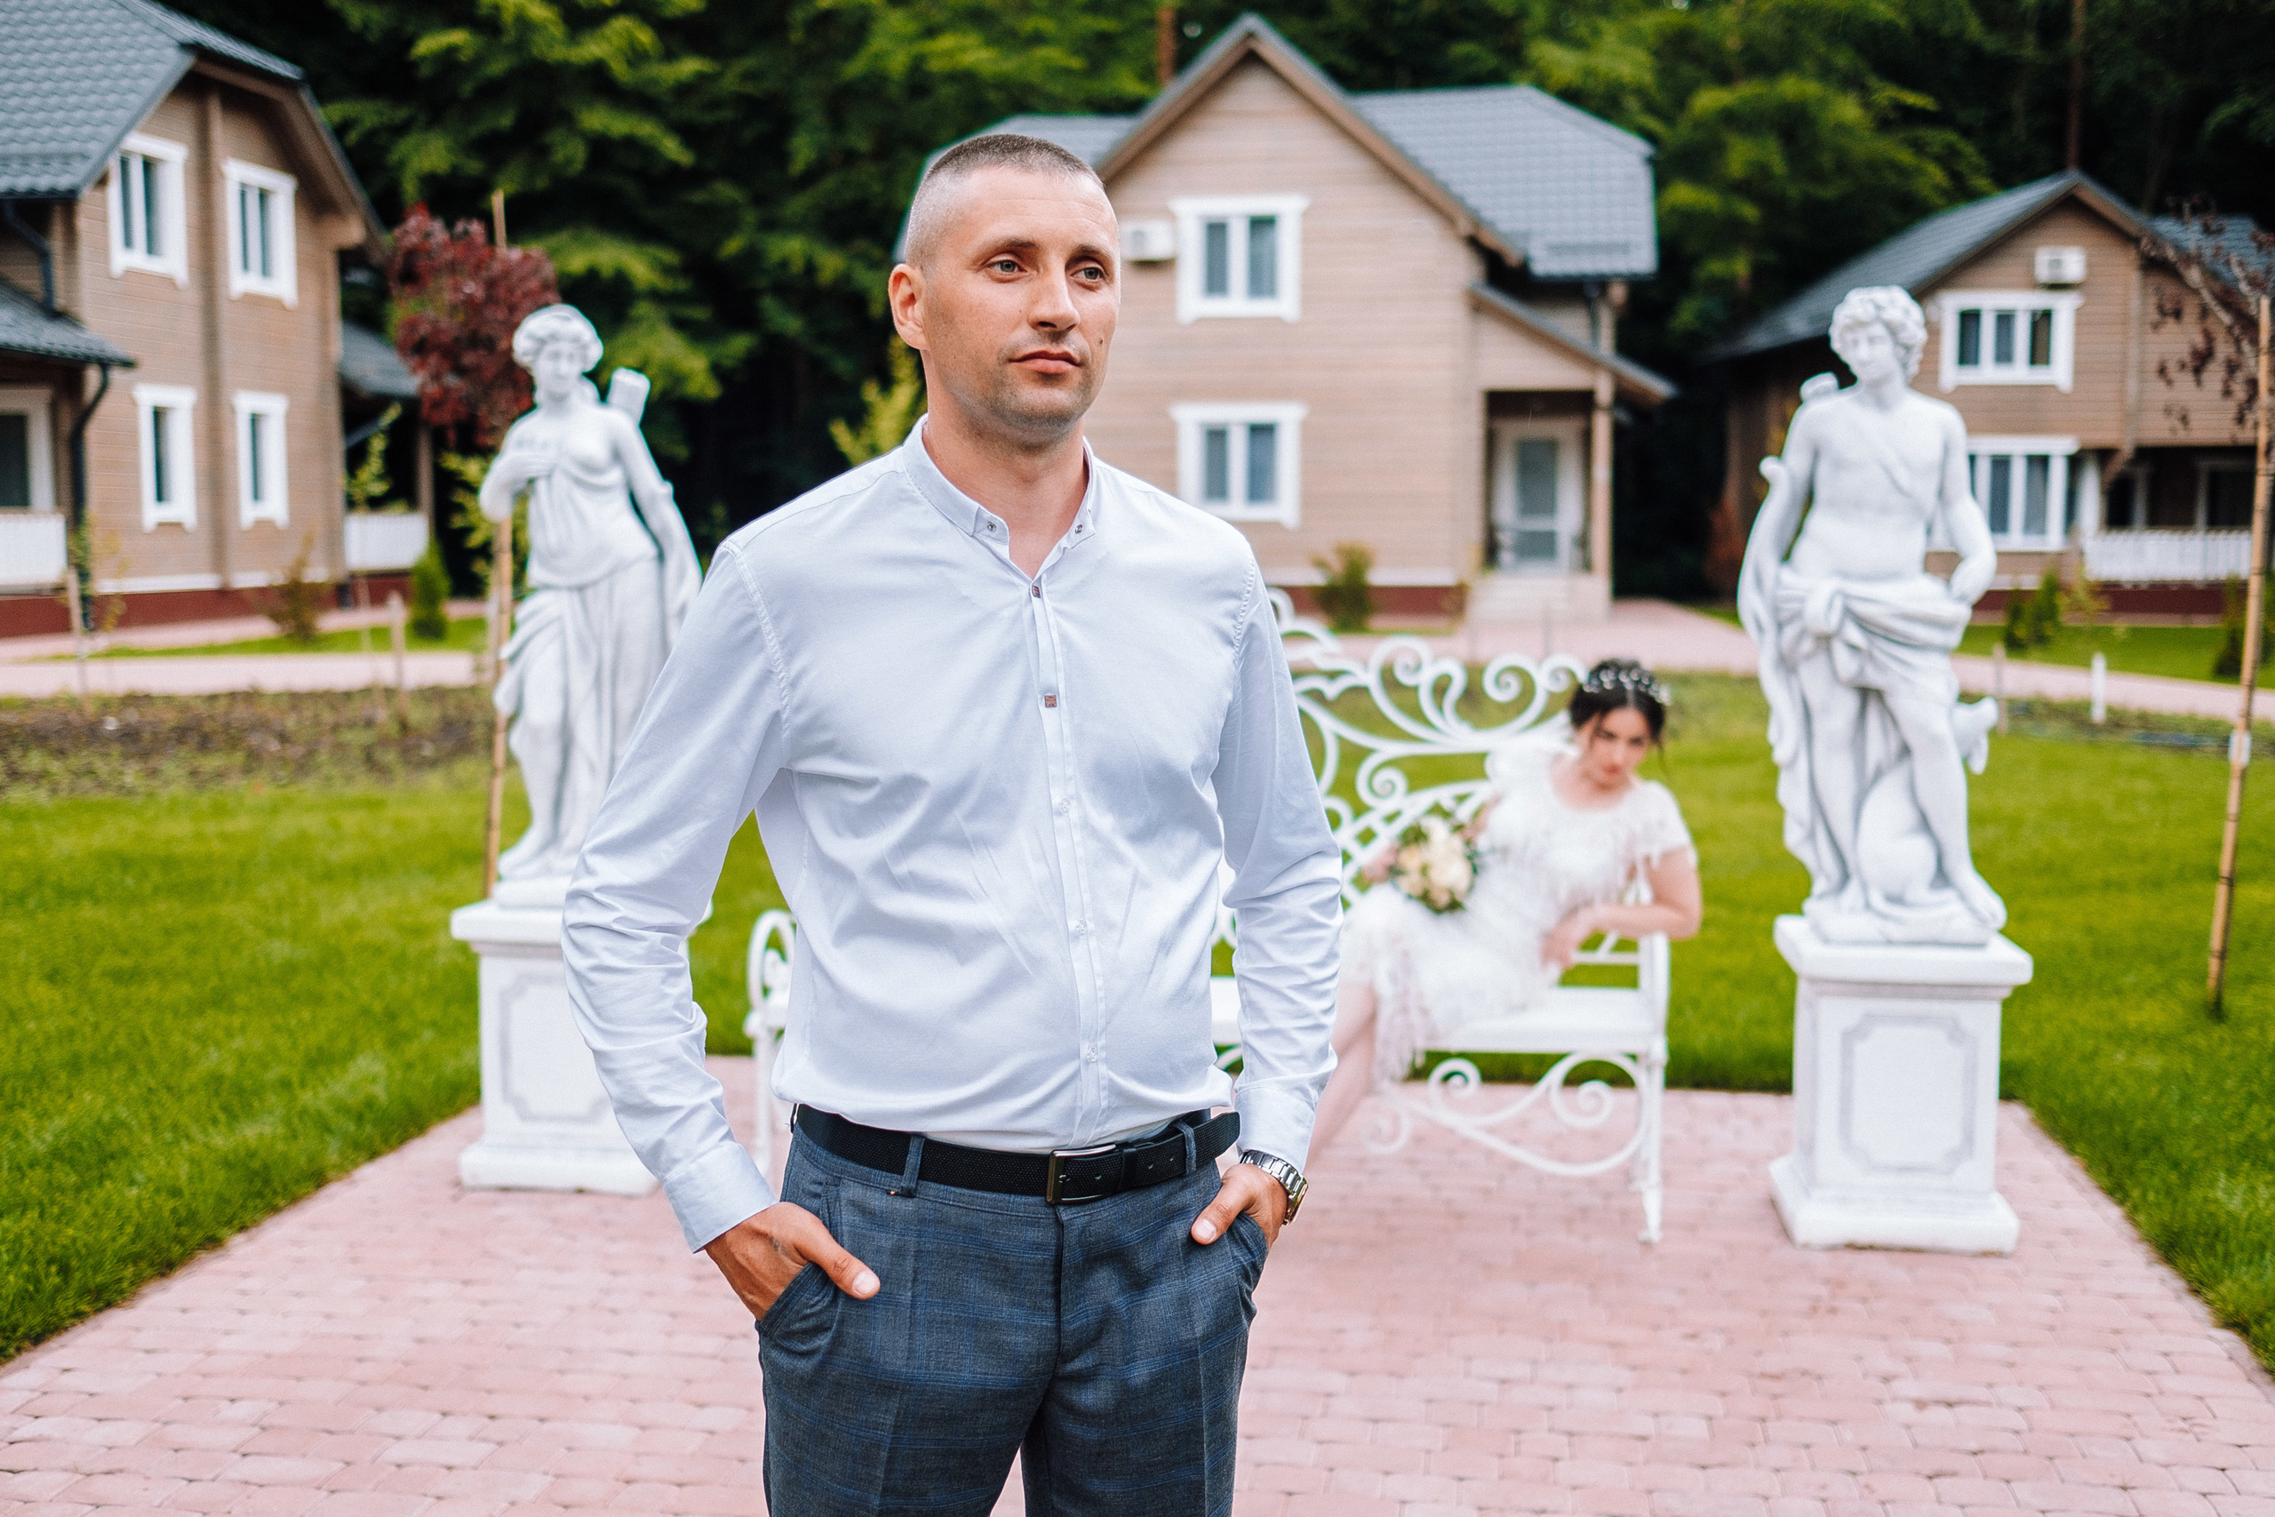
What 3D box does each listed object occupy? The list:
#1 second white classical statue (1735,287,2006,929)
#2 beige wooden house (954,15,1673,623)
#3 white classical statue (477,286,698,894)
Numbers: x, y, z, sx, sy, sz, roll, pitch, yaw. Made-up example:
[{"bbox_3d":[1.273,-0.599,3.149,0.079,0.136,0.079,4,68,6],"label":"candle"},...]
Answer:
[{"bbox_3d":[1.565,-0.312,4.723,0.560,1.370,0.410,1,6,13],"label":"second white classical statue"},{"bbox_3d":[2.303,-6.447,34.803,11.660,8.180,9.720,1,6,12],"label":"beige wooden house"},{"bbox_3d":[-1.262,-0.357,5.131,0.480,1.370,0.390,1,6,6],"label":"white classical statue"}]

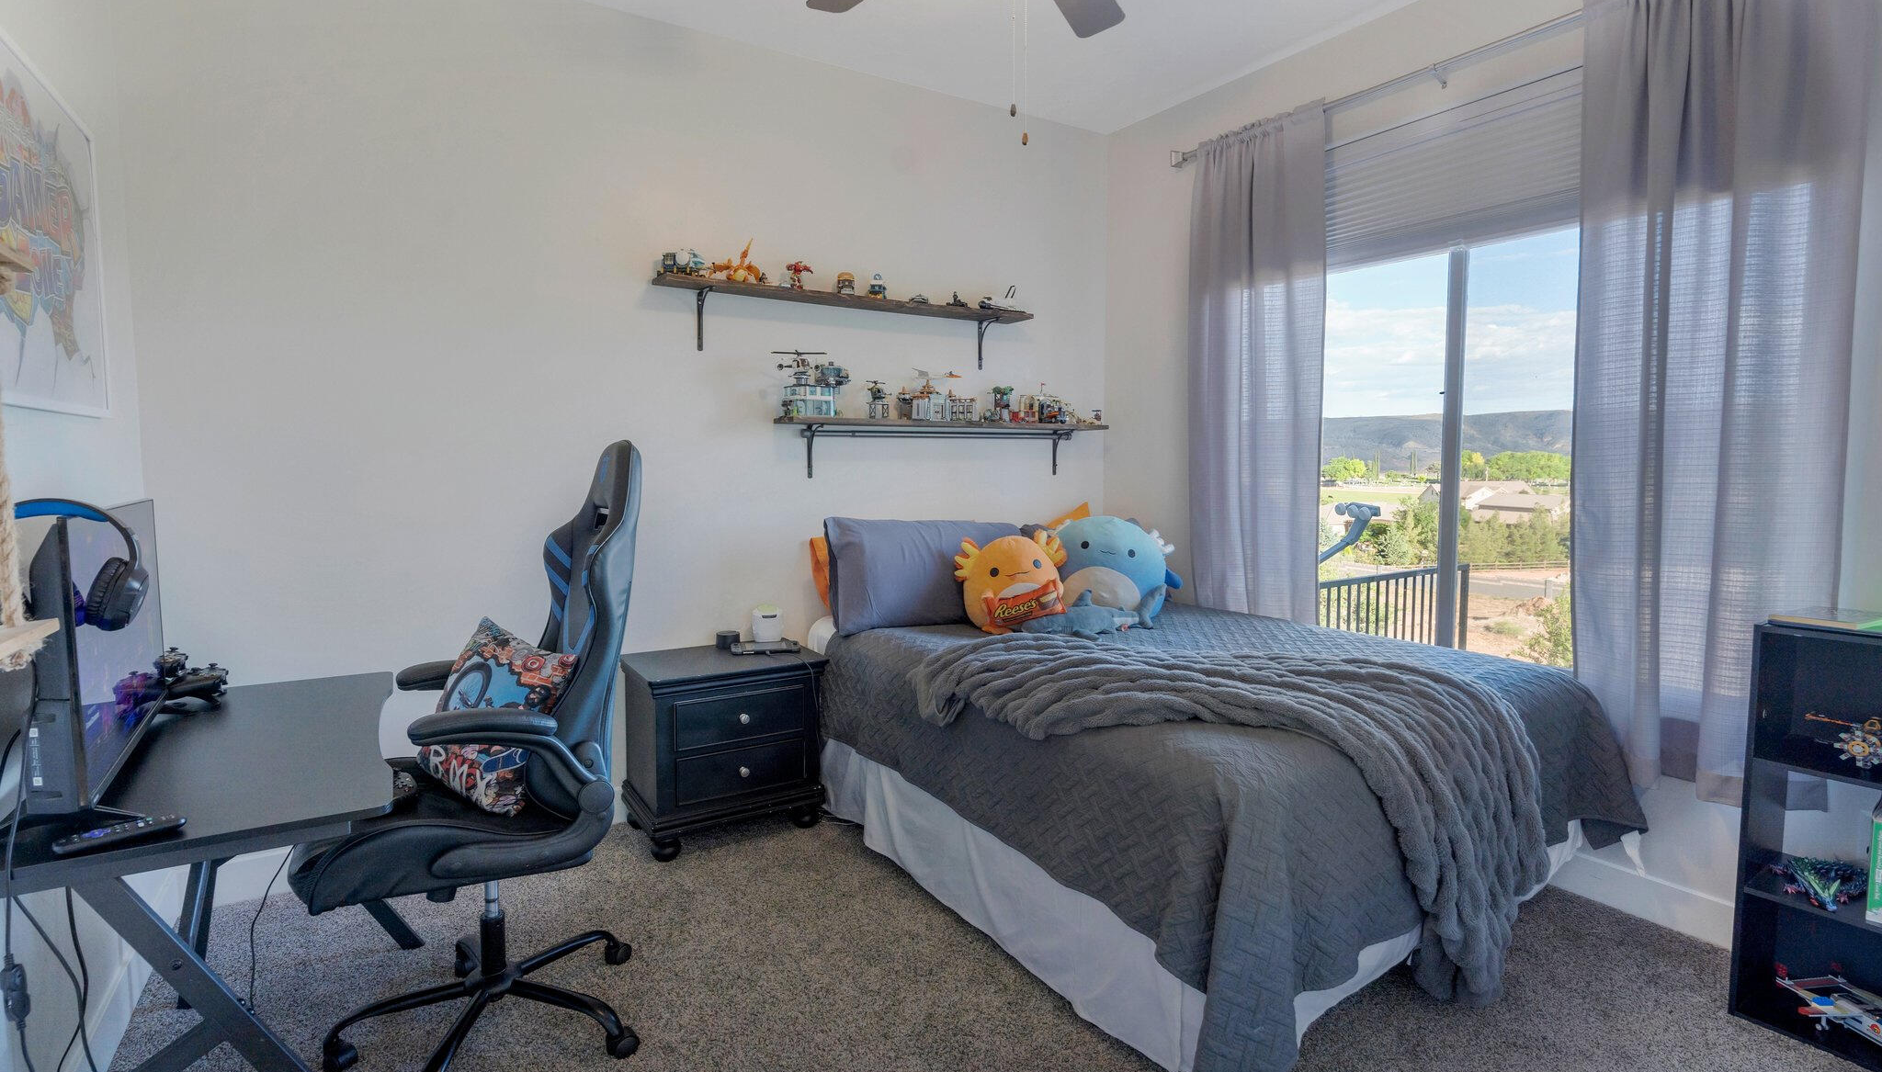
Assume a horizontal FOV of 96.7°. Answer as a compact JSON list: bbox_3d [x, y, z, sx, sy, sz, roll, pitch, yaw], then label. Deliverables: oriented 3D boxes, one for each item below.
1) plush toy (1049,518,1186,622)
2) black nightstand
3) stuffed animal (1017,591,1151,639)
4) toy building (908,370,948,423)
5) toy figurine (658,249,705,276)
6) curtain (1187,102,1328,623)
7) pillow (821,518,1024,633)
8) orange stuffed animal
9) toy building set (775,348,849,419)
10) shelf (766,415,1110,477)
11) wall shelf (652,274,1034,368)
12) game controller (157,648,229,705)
[{"bbox_3d":[0.695,0.130,3.366,0.470,0.415,0.330,11,-2,11],"label":"plush toy"},{"bbox_3d":[-0.773,0.745,3.019,0.635,0.600,0.400,-3,6,-32],"label":"black nightstand"},{"bbox_3d":[0.551,0.270,3.102,0.450,0.150,0.190,-1,5,-17],"label":"stuffed animal"},{"bbox_3d":[-0.061,-0.580,3.450,0.140,0.205,0.100,-3,6,-32],"label":"toy building"},{"bbox_3d":[-0.895,-0.947,2.896,0.140,0.080,0.070,-3,6,-32],"label":"toy figurine"},{"bbox_3d":[1.230,-0.508,3.351,0.100,2.180,0.590,-3,6,-32],"label":"curtain"},{"bbox_3d":[-0.063,0.144,3.271,0.800,0.420,0.190,-3,-13,-32],"label":"pillow"},{"bbox_3d":[0.258,0.174,3.084,0.390,0.360,0.270,-7,-4,-1],"label":"orange stuffed animal"},{"bbox_3d":[-0.479,-0.564,3.096,0.240,0.260,0.150,-2,5,-23],"label":"toy building set"},{"bbox_3d":[0.068,-0.358,3.470,1.530,0.225,0.190,-3,5,-33],"label":"shelf"},{"bbox_3d":[-0.290,-0.789,3.206,1.535,0.225,0.190,-3,5,-33],"label":"wall shelf"},{"bbox_3d":[-1.770,0.328,1.984,0.120,0.115,0.145,-3,6,-32],"label":"game controller"}]

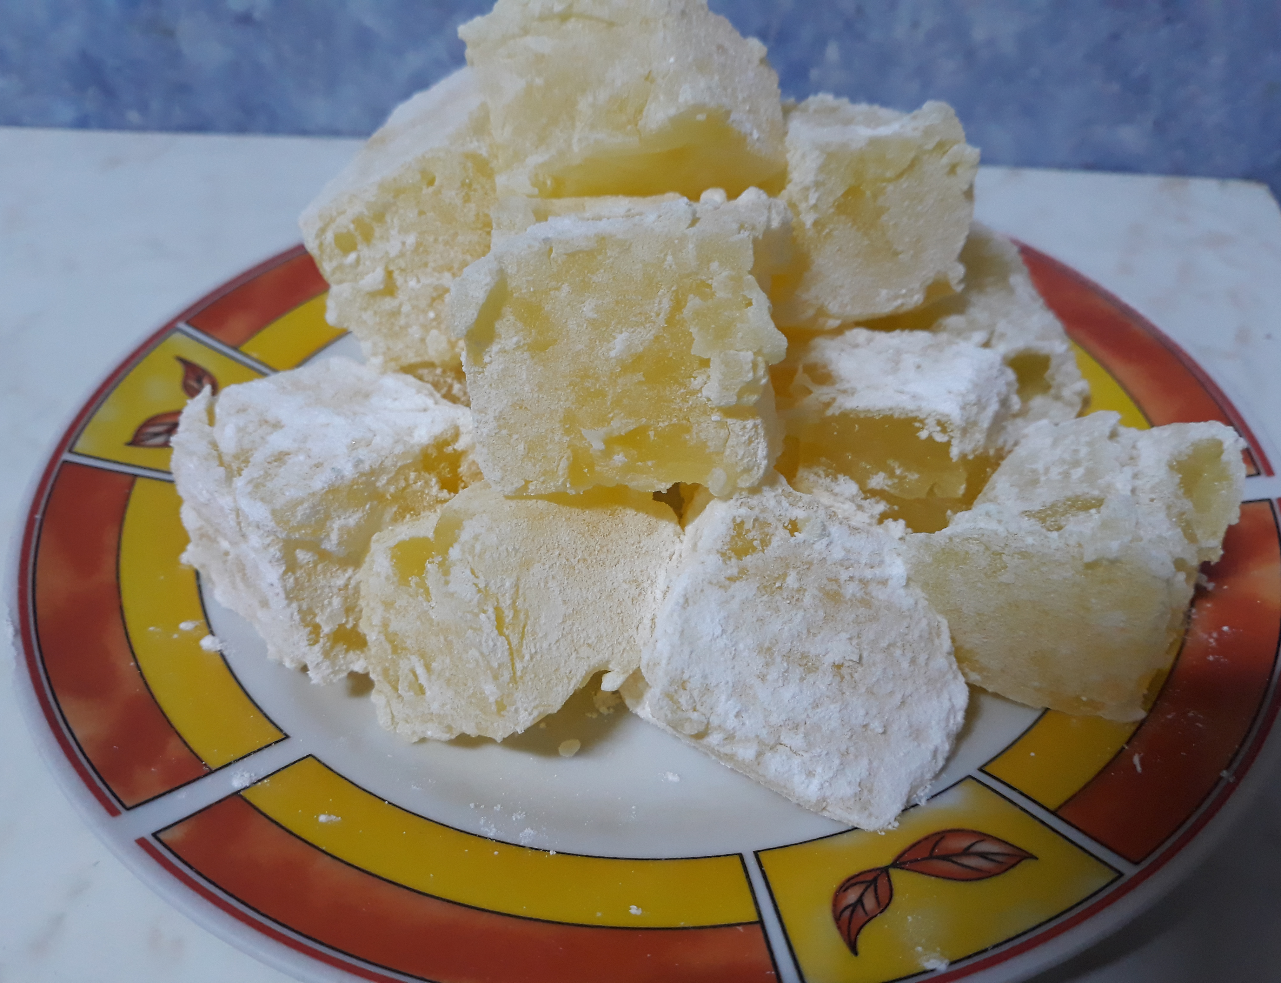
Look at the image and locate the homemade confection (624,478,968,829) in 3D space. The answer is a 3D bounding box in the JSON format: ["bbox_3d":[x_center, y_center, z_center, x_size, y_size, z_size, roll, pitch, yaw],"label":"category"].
[{"bbox_3d":[0.024,0.018,0.139,0.034,0.033,0.038,11,8,26],"label":"homemade confection"}]

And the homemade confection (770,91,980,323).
[{"bbox_3d":[0.045,-0.058,0.203,0.032,0.032,0.034,-1,32,11],"label":"homemade confection"}]

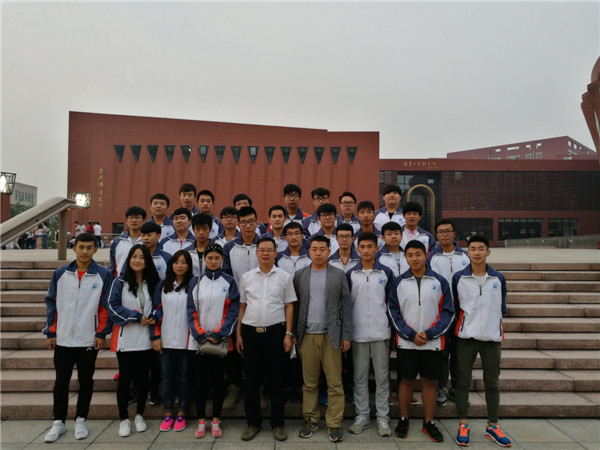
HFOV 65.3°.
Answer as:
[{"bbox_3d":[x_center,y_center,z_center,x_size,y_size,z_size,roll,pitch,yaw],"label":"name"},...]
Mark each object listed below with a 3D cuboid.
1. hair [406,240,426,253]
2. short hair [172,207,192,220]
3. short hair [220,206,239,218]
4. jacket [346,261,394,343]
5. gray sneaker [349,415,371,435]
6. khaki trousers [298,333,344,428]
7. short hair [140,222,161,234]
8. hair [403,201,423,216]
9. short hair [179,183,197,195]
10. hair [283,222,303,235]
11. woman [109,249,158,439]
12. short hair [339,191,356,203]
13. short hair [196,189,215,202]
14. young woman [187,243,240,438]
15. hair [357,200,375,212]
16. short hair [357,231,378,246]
[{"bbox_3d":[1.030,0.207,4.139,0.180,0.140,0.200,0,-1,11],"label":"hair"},{"bbox_3d":[-1.259,-0.113,5.024,0.200,0.150,0.205,0,-1,-8],"label":"short hair"},{"bbox_3d":[-0.774,-0.123,5.155,0.190,0.150,0.205,0,-1,-5],"label":"short hair"},{"bbox_3d":[0.634,0.695,4.250,0.500,0.710,0.290,0,0,7],"label":"jacket"},{"bbox_3d":[0.545,1.786,4.245,0.110,0.120,0.290,0,-1,29],"label":"gray sneaker"},{"bbox_3d":[0.187,1.320,4.069,0.400,0.890,0.280,0,-1,2],"label":"khaki trousers"},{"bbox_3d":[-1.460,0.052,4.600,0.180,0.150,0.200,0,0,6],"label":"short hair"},{"bbox_3d":[1.236,-0.172,5.119,0.200,0.165,0.210,0,-1,9],"label":"hair"},{"bbox_3d":[-1.375,-0.431,5.732,0.200,0.155,0.205,0,-1,-6],"label":"short hair"},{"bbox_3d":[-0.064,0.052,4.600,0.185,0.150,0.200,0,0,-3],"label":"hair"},{"bbox_3d":[-1.470,0.996,4.157,0.460,1.650,0.360,0,-1,-14],"label":"woman"},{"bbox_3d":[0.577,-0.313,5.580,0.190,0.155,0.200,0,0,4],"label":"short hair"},{"bbox_3d":[-1.125,-0.340,5.600,0.190,0.160,0.200,0,0,-10],"label":"short hair"},{"bbox_3d":[-0.754,0.988,4.080,0.455,1.660,0.340,0,0,-5],"label":"young woman"},{"bbox_3d":[0.729,-0.172,5.170,0.185,0.165,0.210,0,0,6],"label":"hair"},{"bbox_3d":[0.620,0.148,4.271,0.180,0.165,0.205,0,0,9],"label":"short hair"}]

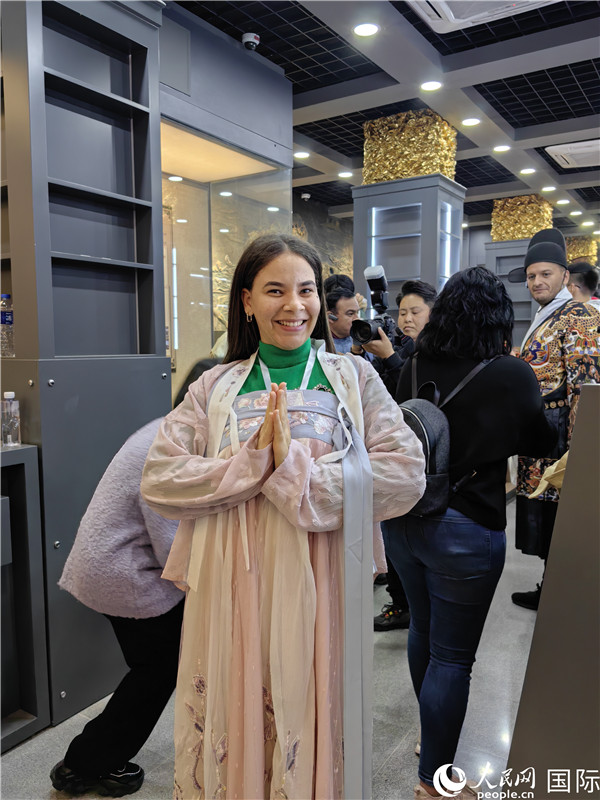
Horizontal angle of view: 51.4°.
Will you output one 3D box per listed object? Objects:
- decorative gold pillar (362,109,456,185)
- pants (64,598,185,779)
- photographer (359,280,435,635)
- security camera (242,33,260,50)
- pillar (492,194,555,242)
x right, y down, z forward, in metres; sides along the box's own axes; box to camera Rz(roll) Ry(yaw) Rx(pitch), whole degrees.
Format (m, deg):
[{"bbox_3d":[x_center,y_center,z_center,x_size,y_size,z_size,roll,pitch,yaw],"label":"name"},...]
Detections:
[{"bbox_3d":[0.940,-2.079,5.323,0.650,0.580,0.490,4,6,34],"label":"decorative gold pillar"},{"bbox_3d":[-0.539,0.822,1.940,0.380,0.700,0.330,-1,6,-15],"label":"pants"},{"bbox_3d":[0.536,0.287,2.977,0.480,1.660,0.420,5,7,42],"label":"photographer"},{"bbox_3d":[-0.297,-2.192,3.815,0.115,0.095,0.115,0,5,0],"label":"security camera"},{"bbox_3d":[2.947,-2.342,8.276,0.650,0.580,0.500,4,6,34],"label":"pillar"}]

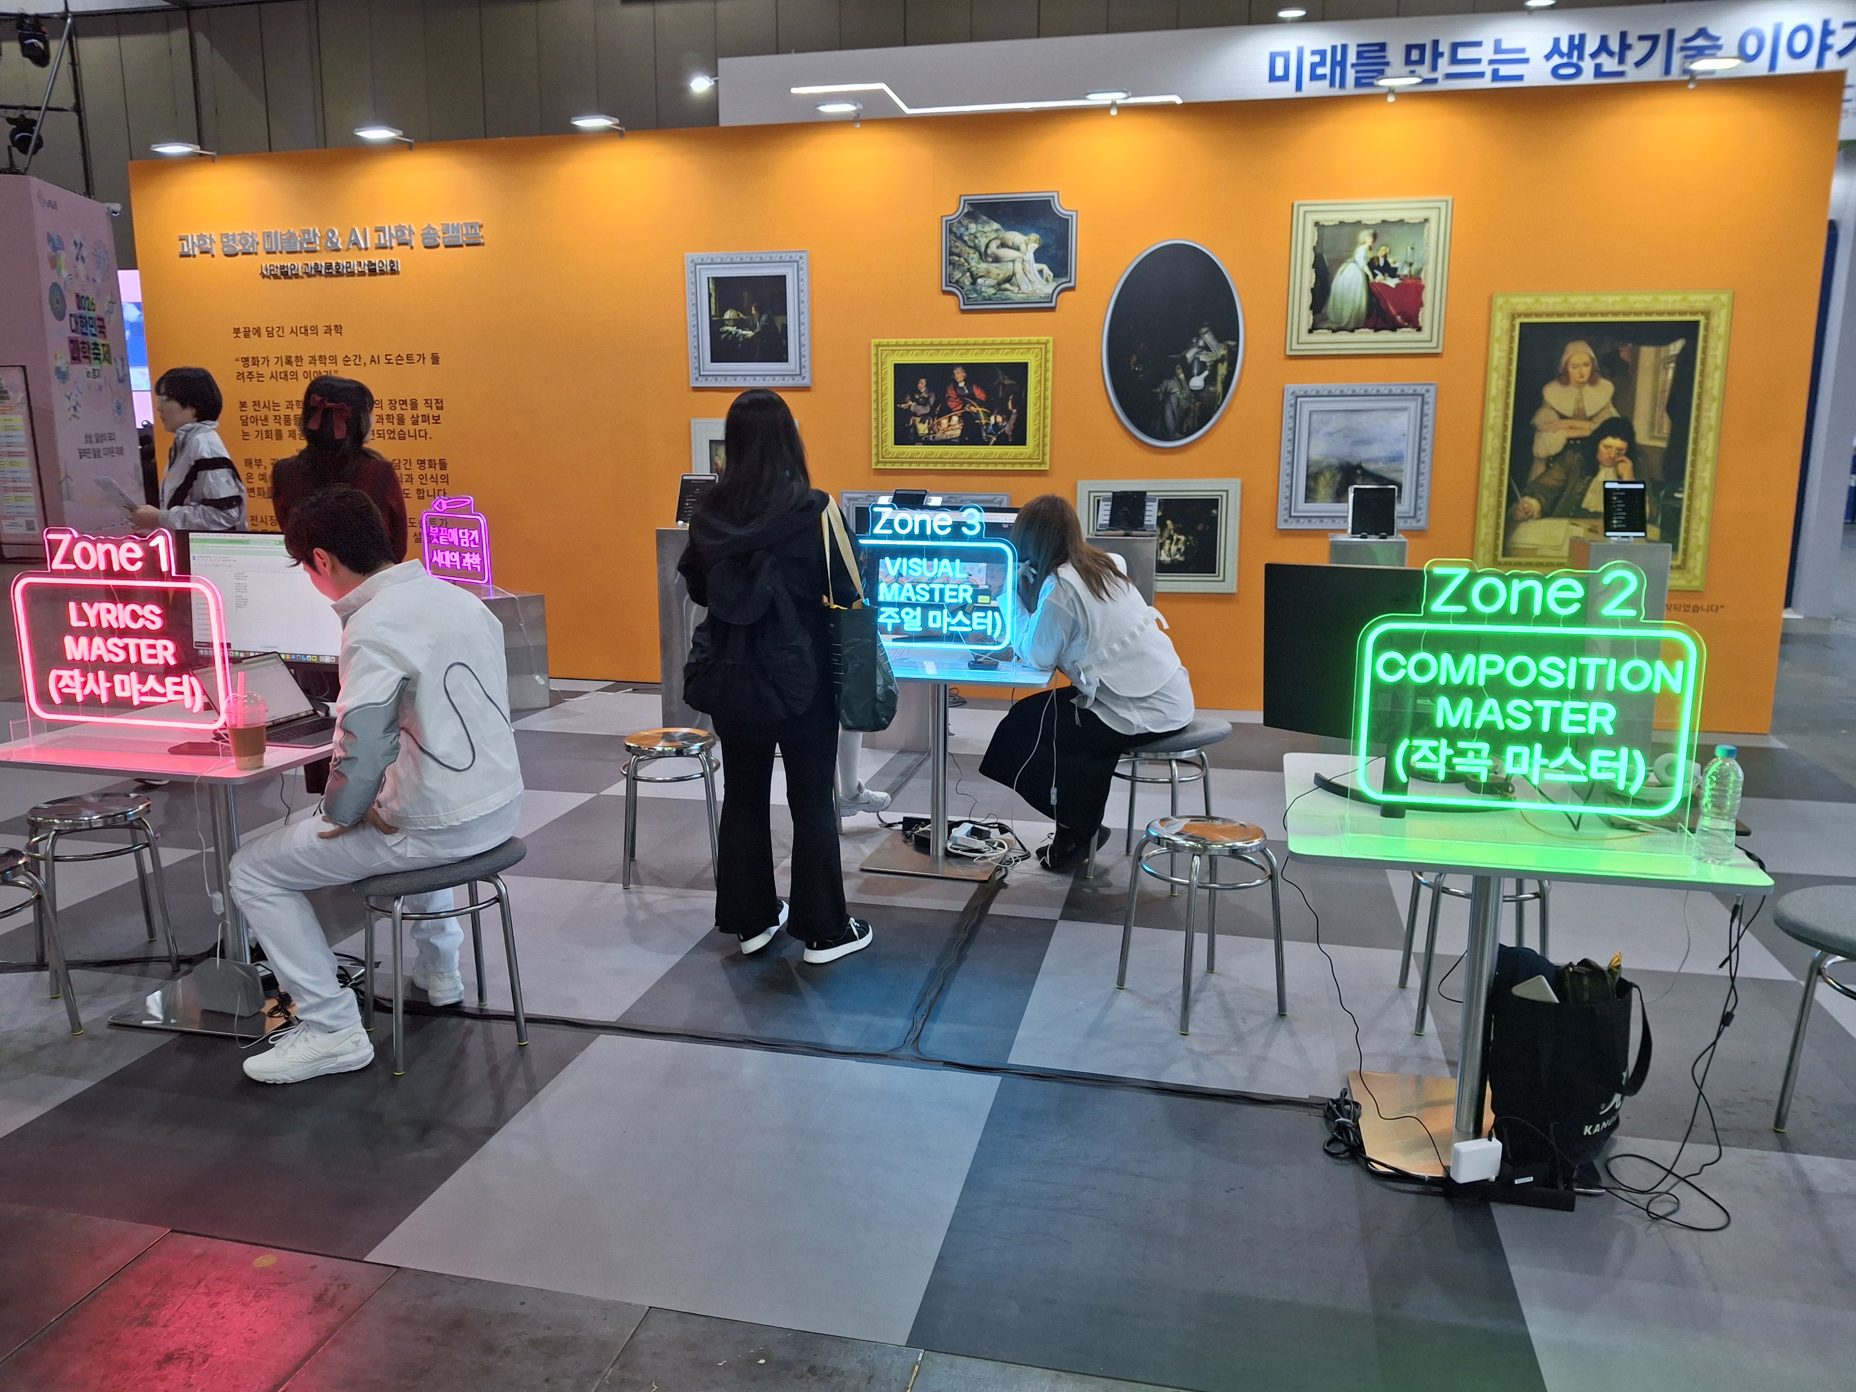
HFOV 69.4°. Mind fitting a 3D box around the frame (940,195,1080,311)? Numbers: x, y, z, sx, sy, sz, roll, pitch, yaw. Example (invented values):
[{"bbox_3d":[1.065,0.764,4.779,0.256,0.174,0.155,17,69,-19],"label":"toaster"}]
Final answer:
[{"bbox_3d":[0.435,-2.353,7.112,0.720,0.588,0.040,3,11,13],"label":"frame"}]

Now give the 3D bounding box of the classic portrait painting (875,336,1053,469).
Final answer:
[{"bbox_3d":[0.186,-1.588,7.316,0.989,0.692,0.040,3,11,13],"label":"classic portrait painting"}]

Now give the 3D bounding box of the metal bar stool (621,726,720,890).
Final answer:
[{"bbox_3d":[-0.852,0.368,4.461,0.330,0.455,0.330,-2,11,-8],"label":"metal bar stool"}]

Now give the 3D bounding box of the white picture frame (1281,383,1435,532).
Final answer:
[{"bbox_3d":[2.205,-1.226,6.907,0.741,0.737,0.040,3,11,13],"label":"white picture frame"}]

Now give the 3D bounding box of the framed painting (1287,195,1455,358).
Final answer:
[{"bbox_3d":[2.212,-2.098,6.740,0.755,0.746,0.040,3,11,13],"label":"framed painting"}]

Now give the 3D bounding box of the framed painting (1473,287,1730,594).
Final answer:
[{"bbox_3d":[3.317,-1.241,6.641,1.071,1.441,0.040,3,11,13],"label":"framed painting"}]

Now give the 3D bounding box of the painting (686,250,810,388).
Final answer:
[{"bbox_3d":[-0.995,-2.101,7.498,0.717,0.725,0.040,3,11,13],"label":"painting"}]

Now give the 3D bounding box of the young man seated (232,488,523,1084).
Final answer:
[{"bbox_3d":[-1.264,0.193,3.133,0.660,1.300,0.570,5,12,24],"label":"young man seated"}]

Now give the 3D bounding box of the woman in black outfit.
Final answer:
[{"bbox_3d":[-0.372,-0.044,3.715,0.510,1.560,0.410,4,11,20],"label":"woman in black outfit"}]

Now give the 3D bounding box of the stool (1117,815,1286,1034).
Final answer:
[{"bbox_3d":[0.708,0.573,3.450,0.330,0.455,0.330,-5,12,-23],"label":"stool"}]

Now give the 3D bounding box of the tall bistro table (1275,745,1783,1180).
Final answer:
[{"bbox_3d":[1.126,0.578,2.760,0.785,0.717,0.785,3,12,13],"label":"tall bistro table"}]

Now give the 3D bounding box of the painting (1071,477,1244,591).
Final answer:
[{"bbox_3d":[1.194,-0.829,6.989,0.834,0.585,0.030,3,12,13],"label":"painting"}]

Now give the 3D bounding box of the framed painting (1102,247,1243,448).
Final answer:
[{"bbox_3d":[1.243,-1.774,6.787,0.710,1.022,0.030,3,12,13],"label":"framed painting"}]

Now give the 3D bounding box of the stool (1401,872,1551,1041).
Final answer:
[{"bbox_3d":[1.384,0.587,3.365,0.330,0.460,0.330,2,12,11],"label":"stool"}]

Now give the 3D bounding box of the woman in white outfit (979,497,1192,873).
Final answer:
[{"bbox_3d":[0.509,-0.023,4.411,0.700,1.245,0.520,6,13,27],"label":"woman in white outfit"}]

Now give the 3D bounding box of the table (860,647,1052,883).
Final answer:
[{"bbox_3d":[0.046,0.218,4.547,0.790,0.717,0.790,3,12,13],"label":"table"}]

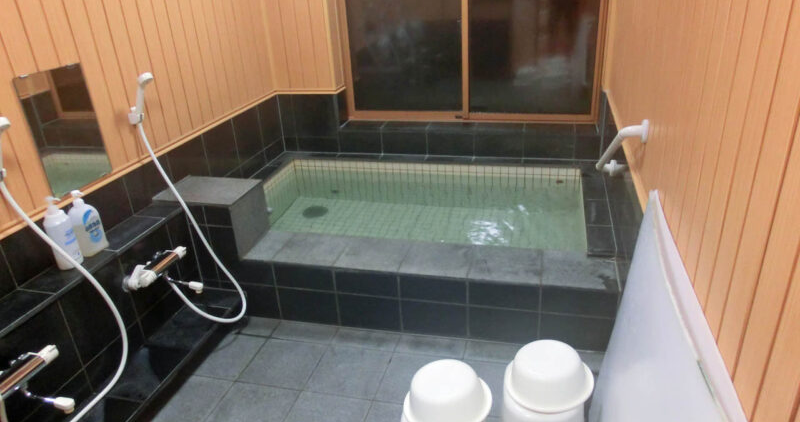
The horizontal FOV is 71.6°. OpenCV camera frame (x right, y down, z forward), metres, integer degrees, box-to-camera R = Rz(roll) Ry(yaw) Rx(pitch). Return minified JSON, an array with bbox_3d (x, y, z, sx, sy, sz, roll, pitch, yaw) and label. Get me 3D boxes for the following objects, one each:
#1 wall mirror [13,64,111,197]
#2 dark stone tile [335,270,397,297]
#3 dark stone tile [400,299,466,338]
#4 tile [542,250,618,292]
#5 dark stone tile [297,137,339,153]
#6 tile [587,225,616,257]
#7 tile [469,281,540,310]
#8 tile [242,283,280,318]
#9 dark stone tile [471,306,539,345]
[{"bbox_3d":[-1.338,-0.327,2.252,0.012,0.474,0.323,3,25,15],"label":"wall mirror"},{"bbox_3d":[-0.146,0.315,2.464,0.296,0.130,0.018,3,26,15],"label":"dark stone tile"},{"bbox_3d":[0.154,0.476,2.454,0.296,0.183,0.018,3,26,15],"label":"dark stone tile"},{"bbox_3d":[0.753,0.251,2.332,0.297,0.012,0.297,3,25,15],"label":"tile"},{"bbox_3d":[-0.548,-0.444,3.744,0.297,0.105,0.018,3,26,15],"label":"dark stone tile"},{"bbox_3d":[0.916,0.138,2.531,0.122,0.012,0.285,3,25,15],"label":"tile"},{"bbox_3d":[0.431,0.348,2.307,0.298,0.125,0.012,3,25,15],"label":"tile"},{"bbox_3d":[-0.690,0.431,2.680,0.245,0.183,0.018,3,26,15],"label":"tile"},{"bbox_3d":[0.441,0.490,2.370,0.298,0.183,0.012,3,25,15],"label":"dark stone tile"}]

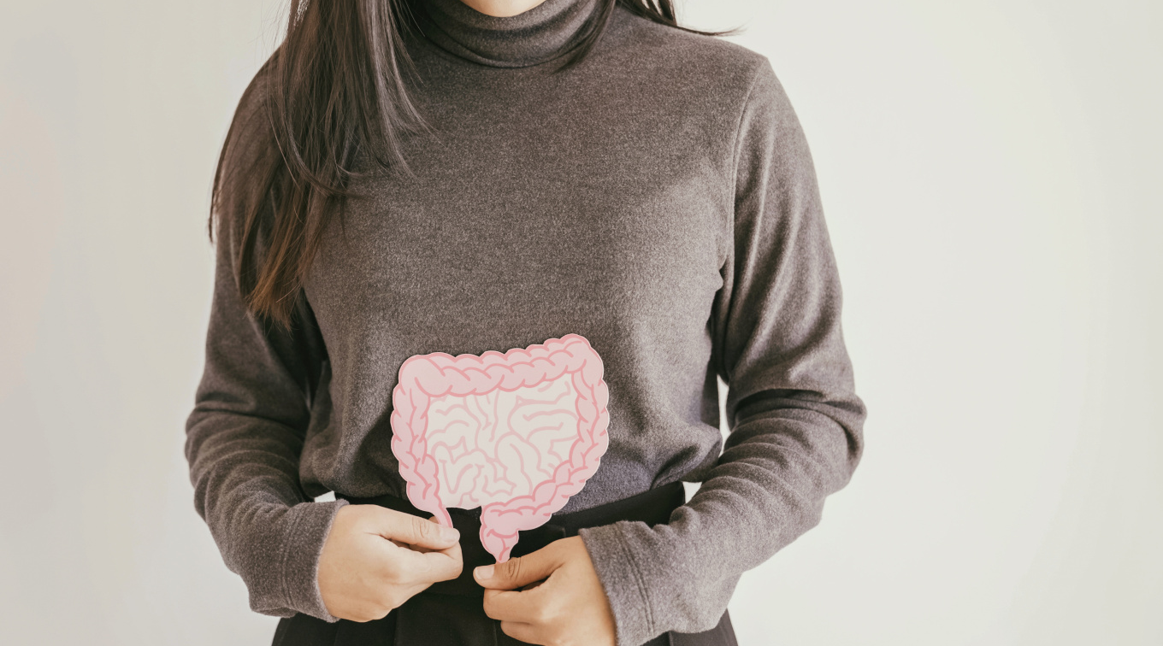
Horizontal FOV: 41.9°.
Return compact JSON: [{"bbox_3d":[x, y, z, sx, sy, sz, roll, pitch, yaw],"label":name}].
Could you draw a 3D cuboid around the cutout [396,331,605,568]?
[{"bbox_3d":[-0.056,0.088,1.040,0.150,0.160,0.004,2,-2,0],"label":"cutout"}]

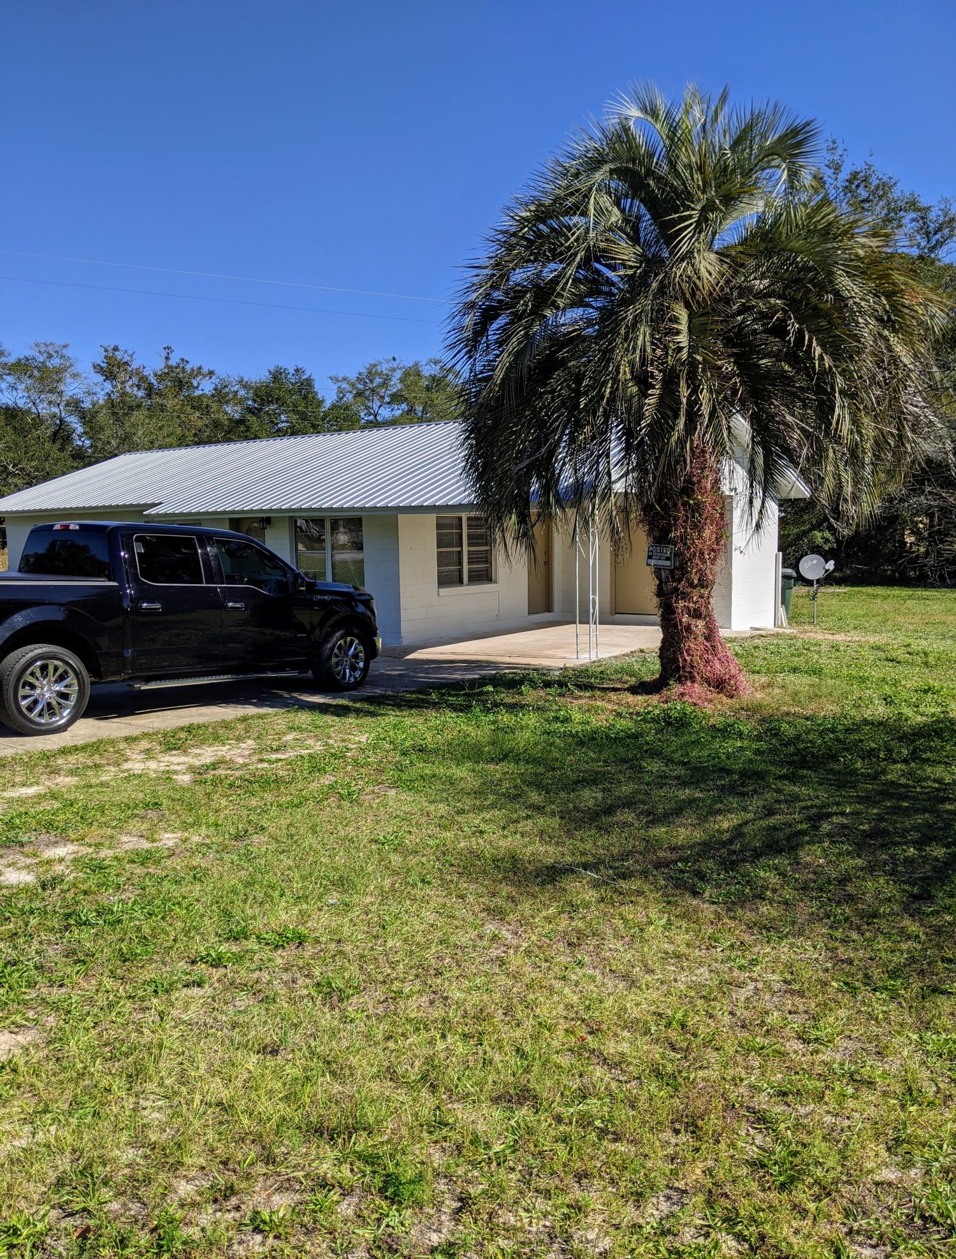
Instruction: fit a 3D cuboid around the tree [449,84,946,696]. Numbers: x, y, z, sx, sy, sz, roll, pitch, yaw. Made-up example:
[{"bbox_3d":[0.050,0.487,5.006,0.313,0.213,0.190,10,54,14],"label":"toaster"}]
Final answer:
[{"bbox_3d":[2.320,-2.470,10.900,5.200,6.300,5.200,0,6,12],"label":"tree"}]

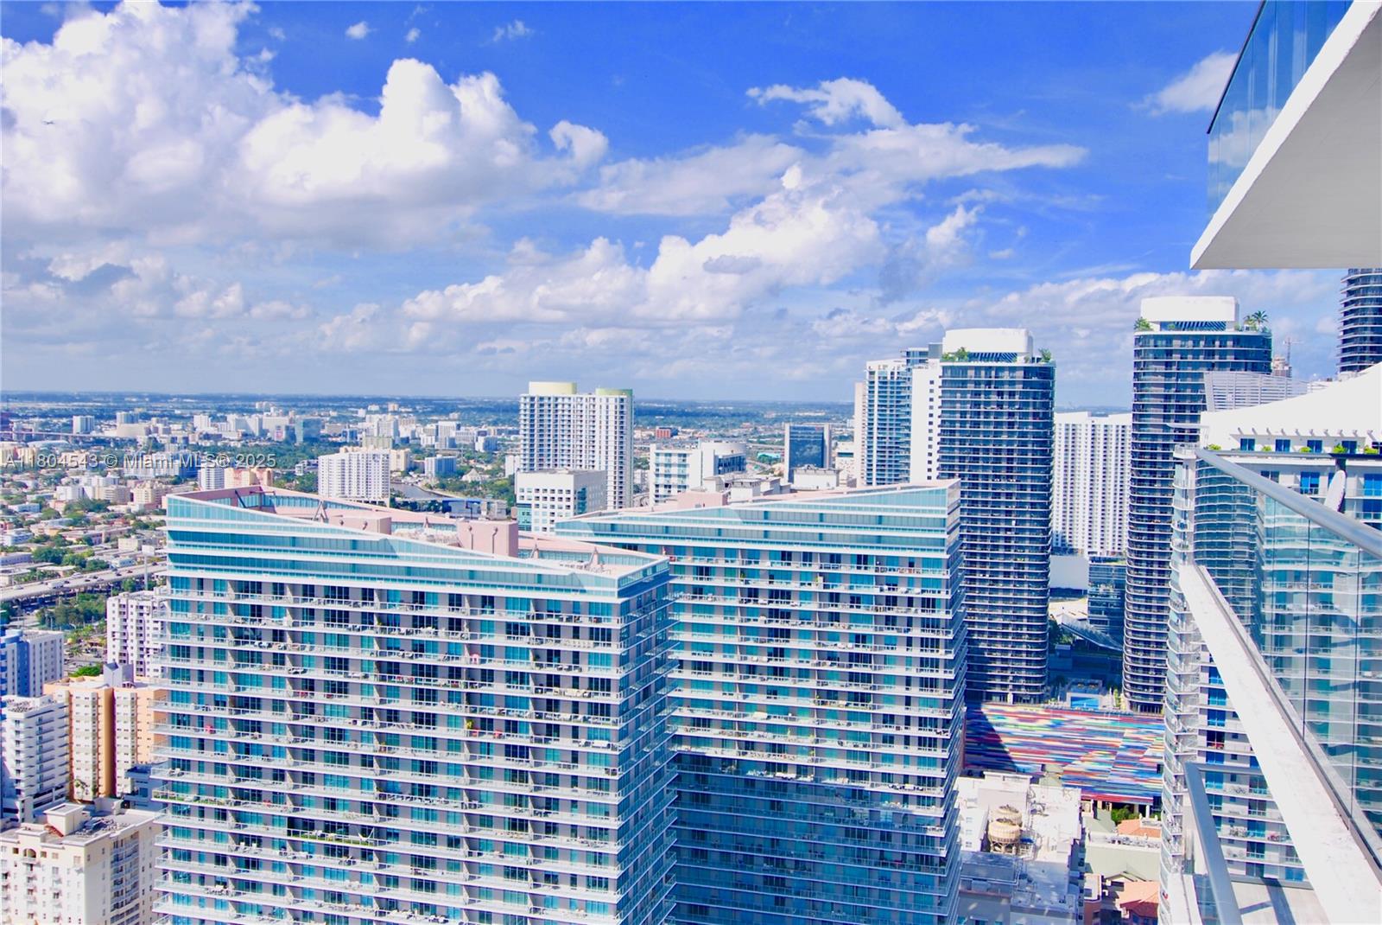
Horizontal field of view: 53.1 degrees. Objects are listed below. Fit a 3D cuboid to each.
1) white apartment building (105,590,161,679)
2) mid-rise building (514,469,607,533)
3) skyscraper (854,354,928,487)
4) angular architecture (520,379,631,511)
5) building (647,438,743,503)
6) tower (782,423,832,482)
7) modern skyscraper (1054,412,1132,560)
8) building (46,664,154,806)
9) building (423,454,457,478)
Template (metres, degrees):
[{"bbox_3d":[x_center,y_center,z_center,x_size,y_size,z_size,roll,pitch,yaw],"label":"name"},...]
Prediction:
[{"bbox_3d":[-222.640,81.100,566.510,21.400,54.500,21.000,2,3,16],"label":"white apartment building"},{"bbox_3d":[-52.430,57.430,558.100,23.900,107.900,36.000,2,3,16],"label":"mid-rise building"},{"bbox_3d":[146.190,8.290,1001.630,47.400,166.100,36.000,2,3,16],"label":"skyscraper"},{"bbox_3d":[-68.840,23.940,839.470,67.700,145.100,20.000,2,3,16],"label":"angular architecture"},{"bbox_3d":[5.400,12.750,715.500,43.000,46.000,30.000,2,3,17],"label":"building"},{"bbox_3d":[123.070,13.010,1452.940,46.200,109.200,21.000,2,3,16],"label":"tower"},{"bbox_3d":[296.480,27.390,1028.870,60.000,129.700,28.000,2,3,16],"label":"modern skyscraper"},{"bbox_3d":[-197.600,91.710,475.370,43.500,43.500,17.000,2,3,16],"label":"building"},{"bbox_3d":[-401.300,4.950,2215.360,16.800,30.200,72.000,2,3,16],"label":"building"}]

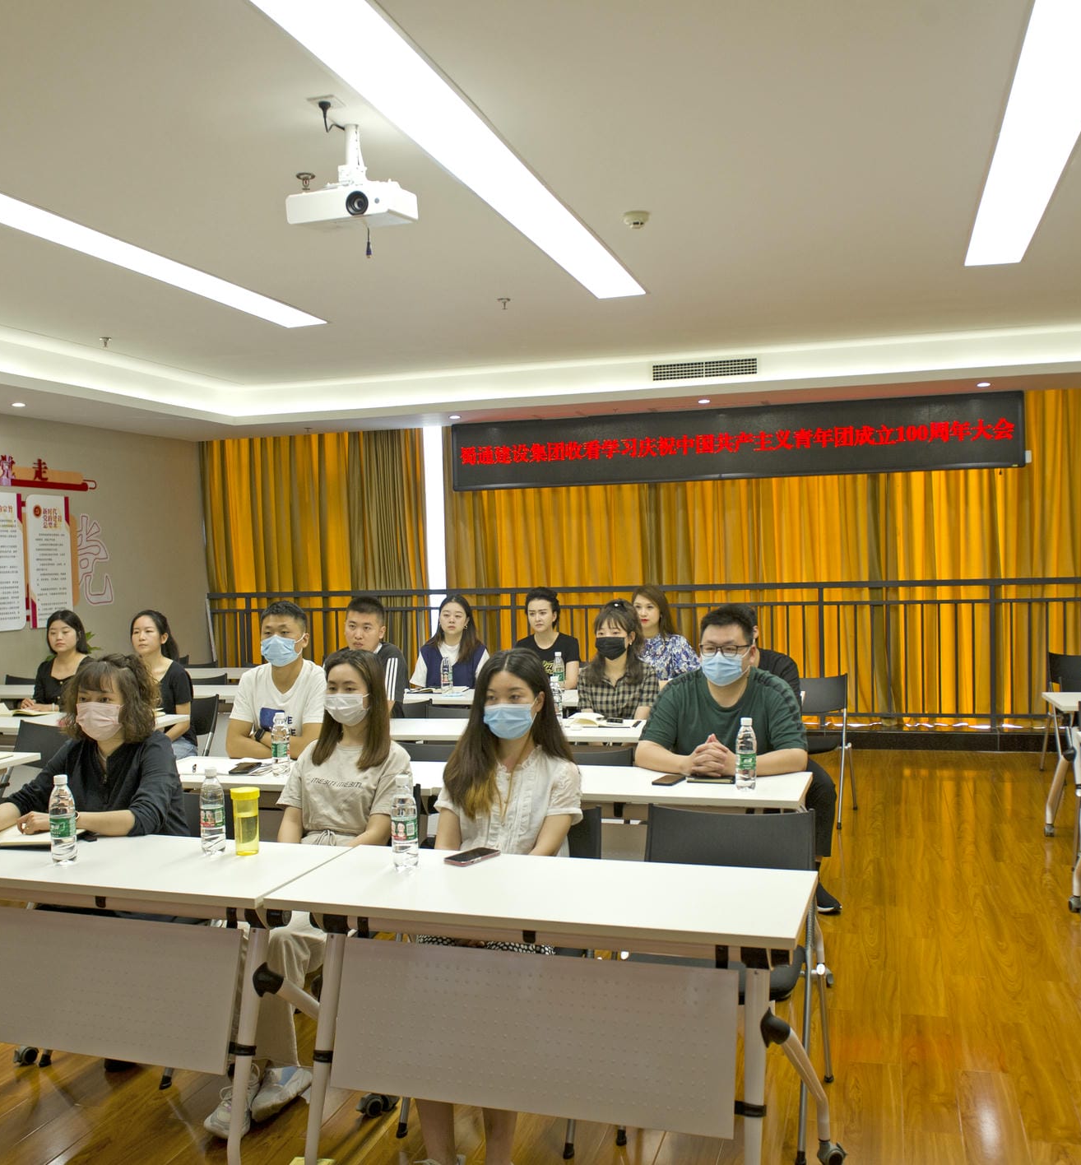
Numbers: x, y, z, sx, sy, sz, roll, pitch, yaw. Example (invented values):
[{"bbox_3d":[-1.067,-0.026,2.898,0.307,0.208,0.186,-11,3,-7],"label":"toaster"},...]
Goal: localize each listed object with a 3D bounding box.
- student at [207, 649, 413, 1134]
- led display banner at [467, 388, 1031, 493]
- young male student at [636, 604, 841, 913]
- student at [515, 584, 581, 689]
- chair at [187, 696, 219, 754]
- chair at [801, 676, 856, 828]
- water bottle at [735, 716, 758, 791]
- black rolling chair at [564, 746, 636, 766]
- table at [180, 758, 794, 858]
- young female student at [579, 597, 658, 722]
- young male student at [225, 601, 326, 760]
[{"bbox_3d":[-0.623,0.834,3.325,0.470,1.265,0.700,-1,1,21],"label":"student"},{"bbox_3d":[1.376,-1.062,9.008,4.380,0.530,0.090,-1,1,17],"label":"led display banner"},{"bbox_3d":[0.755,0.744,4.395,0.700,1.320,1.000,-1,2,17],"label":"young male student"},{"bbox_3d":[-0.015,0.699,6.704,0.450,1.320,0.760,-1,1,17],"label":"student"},{"bbox_3d":[-2.073,1.038,6.401,0.480,0.790,0.550,-1,1,12],"label":"chair"},{"bbox_3d":[1.494,0.929,6.592,0.500,0.800,0.540,-1,2,17],"label":"chair"},{"bbox_3d":[0.674,0.564,3.836,0.066,0.230,0.066,-1,1,17],"label":"water bottle"},{"bbox_3d":[0.066,1.031,4.330,0.500,0.790,0.560,-1,1,17],"label":"black rolling chair"},{"bbox_3d":[-0.270,1.063,4.258,2.440,0.745,0.500,-1,1,17],"label":"table"},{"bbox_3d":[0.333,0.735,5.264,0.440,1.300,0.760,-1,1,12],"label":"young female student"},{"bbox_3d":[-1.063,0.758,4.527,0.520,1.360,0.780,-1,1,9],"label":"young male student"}]

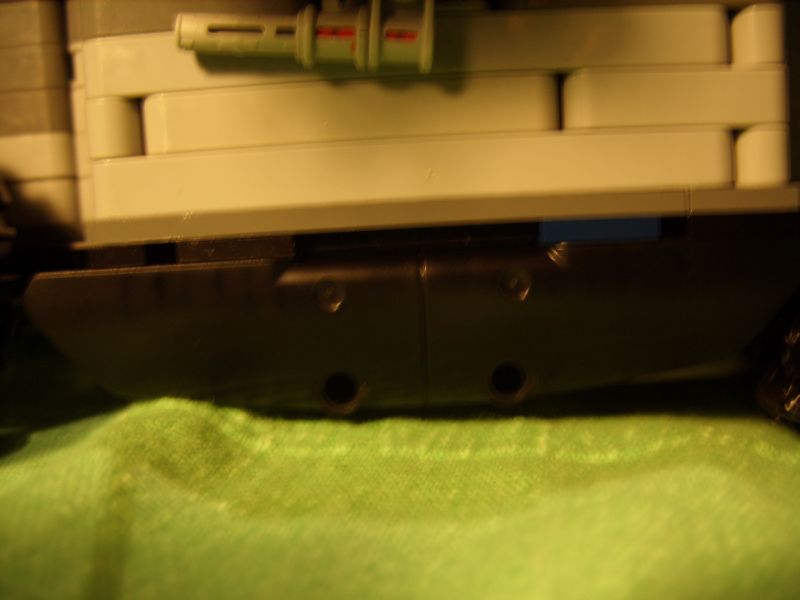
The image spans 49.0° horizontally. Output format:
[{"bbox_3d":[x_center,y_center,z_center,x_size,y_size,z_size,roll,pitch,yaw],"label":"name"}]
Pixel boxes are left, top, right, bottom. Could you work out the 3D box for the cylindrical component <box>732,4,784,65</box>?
[{"bbox_3d":[0.050,-0.036,0.122,0.007,0.008,0.008,-3,3,-1],"label":"cylindrical component"}]

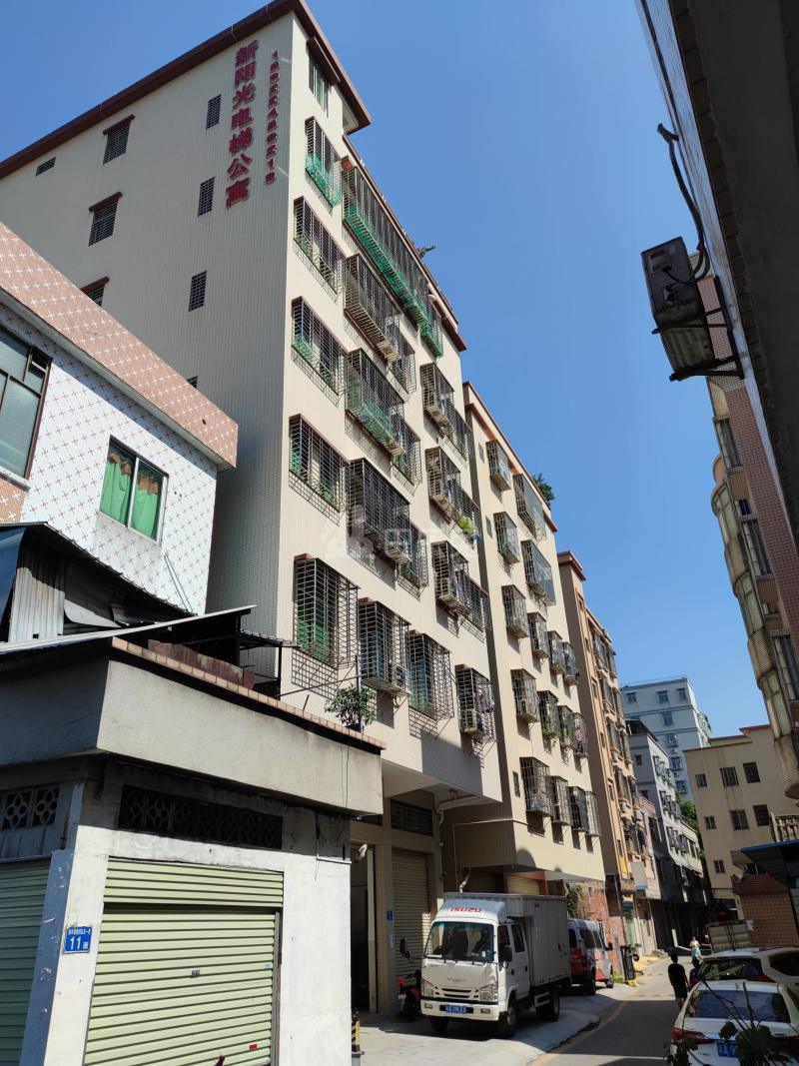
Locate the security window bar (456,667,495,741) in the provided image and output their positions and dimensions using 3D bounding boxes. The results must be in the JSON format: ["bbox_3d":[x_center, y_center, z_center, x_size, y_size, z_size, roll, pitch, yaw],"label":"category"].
[{"bbox_3d":[2.188,4.801,20.505,0.500,1.659,1.643,-14,-30,23],"label":"security window bar"}]

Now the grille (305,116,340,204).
[{"bbox_3d":[-1.937,-9.690,19.187,0.355,1.823,1.261,-15,-30,22],"label":"grille"}]

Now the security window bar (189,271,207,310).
[{"bbox_3d":[-4.679,-5.640,17.128,0.430,1.100,0.080,-15,-30,22],"label":"security window bar"}]

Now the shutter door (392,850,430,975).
[{"bbox_3d":[0.366,10.245,19.222,0.120,3.550,2.300,-15,-30,22],"label":"shutter door"}]

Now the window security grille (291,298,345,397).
[{"bbox_3d":[-1.748,-4.193,16.651,0.330,1.240,2.000,-14,-28,22],"label":"window security grille"}]

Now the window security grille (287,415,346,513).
[{"bbox_3d":[-1.633,-1.443,15.612,0.310,1.200,2.014,-14,-30,23],"label":"window security grille"}]

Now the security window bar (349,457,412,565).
[{"bbox_3d":[-0.412,-0.432,17.672,0.440,1.777,2.320,-14,-30,23],"label":"security window bar"}]

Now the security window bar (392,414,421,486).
[{"bbox_3d":[0.228,-2.234,20.373,0.330,1.379,1.270,-14,-30,23],"label":"security window bar"}]

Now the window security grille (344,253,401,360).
[{"bbox_3d":[-0.677,-5.979,19.707,0.463,1.636,2.336,-15,-30,22],"label":"window security grille"}]

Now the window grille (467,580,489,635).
[{"bbox_3d":[2.388,2.237,22.677,0.360,1.190,1.579,-14,-30,23],"label":"window grille"}]

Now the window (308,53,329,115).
[{"bbox_3d":[-2.340,-12.882,21.407,0.150,1.491,1.099,-14,-29,22],"label":"window"}]

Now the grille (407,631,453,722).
[{"bbox_3d":[0.743,3.362,17.215,0.443,1.666,1.508,-15,-30,22],"label":"grille"}]

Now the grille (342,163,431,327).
[{"bbox_3d":[-0.272,-8.638,22.832,0.480,1.953,4.957,-14,-30,23],"label":"grille"}]

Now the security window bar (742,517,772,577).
[{"bbox_3d":[8.855,0.354,18.303,0.380,1.550,0.120,-15,-30,22],"label":"security window bar"}]

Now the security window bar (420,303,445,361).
[{"bbox_3d":[1.109,-7.071,25.341,0.300,1.670,1.330,-14,-28,22],"label":"security window bar"}]

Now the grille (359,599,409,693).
[{"bbox_3d":[-0.261,2.565,16.097,0.450,1.700,1.700,-14,-28,22],"label":"grille"}]

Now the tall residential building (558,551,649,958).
[{"bbox_3d":[9.147,14.524,47.948,10.000,22.400,11.500,-15,-30,22],"label":"tall residential building"}]

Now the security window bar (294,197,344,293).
[{"bbox_3d":[-1.886,-6.957,17.967,0.320,1.210,1.980,-14,-28,22],"label":"security window bar"}]

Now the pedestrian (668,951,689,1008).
[{"bbox_3d":[7.507,12.049,19.739,0.460,1.520,0.300,-15,-30,22],"label":"pedestrian"}]

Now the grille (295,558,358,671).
[{"bbox_3d":[-1.319,1.483,13.456,0.453,1.636,1.528,-15,-30,22],"label":"grille"}]

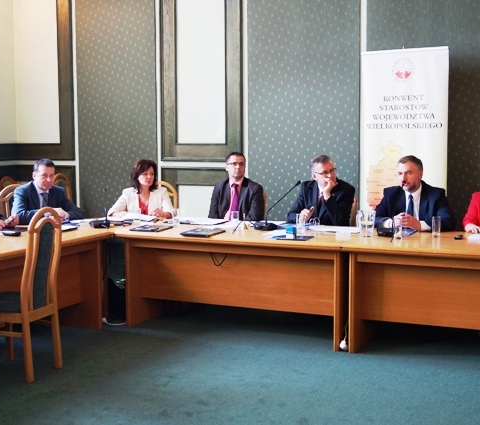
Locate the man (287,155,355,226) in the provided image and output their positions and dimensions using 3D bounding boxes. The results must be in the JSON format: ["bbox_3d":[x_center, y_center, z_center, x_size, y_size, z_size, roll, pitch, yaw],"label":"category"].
[{"bbox_3d":[0.688,0.175,6.466,0.590,1.350,0.760,2,6,25],"label":"man"}]

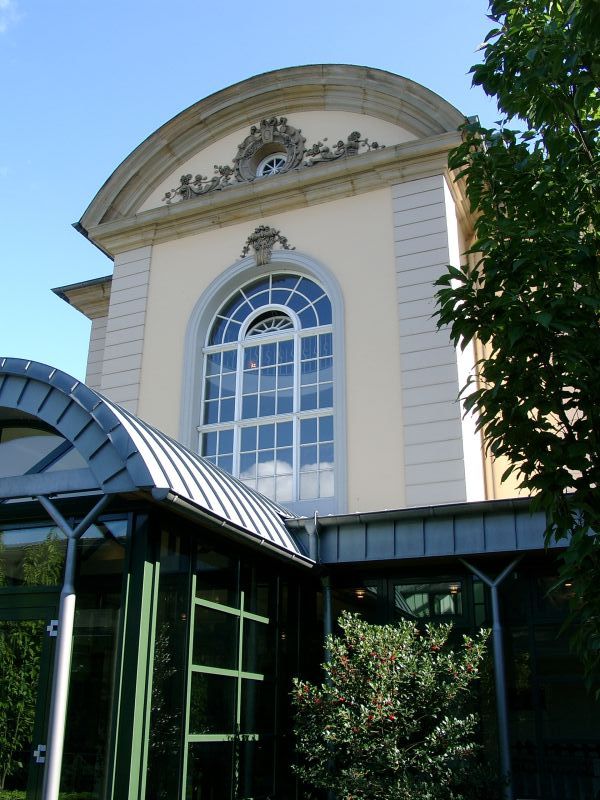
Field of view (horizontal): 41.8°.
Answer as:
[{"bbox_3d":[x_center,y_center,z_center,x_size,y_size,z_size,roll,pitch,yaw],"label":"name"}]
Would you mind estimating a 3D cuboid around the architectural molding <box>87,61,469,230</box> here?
[{"bbox_3d":[-1.037,-6.841,20.495,10.825,3.374,0.803,-8,-22,22],"label":"architectural molding"}]

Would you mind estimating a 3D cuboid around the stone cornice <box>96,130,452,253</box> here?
[{"bbox_3d":[-1.007,-5.022,19.853,10.481,0.711,0.689,-8,-22,22],"label":"stone cornice"}]

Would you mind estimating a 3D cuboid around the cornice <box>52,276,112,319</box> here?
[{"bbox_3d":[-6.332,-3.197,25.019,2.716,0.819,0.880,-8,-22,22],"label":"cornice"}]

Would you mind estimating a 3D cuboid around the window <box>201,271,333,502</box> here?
[{"bbox_3d":[-0.743,-0.296,18.752,3.595,6.196,0.268,-8,-22,22],"label":"window"}]

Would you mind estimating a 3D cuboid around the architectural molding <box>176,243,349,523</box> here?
[{"bbox_3d":[-0.886,-0.461,18.480,4.238,6.847,0.344,-8,-22,22],"label":"architectural molding"}]

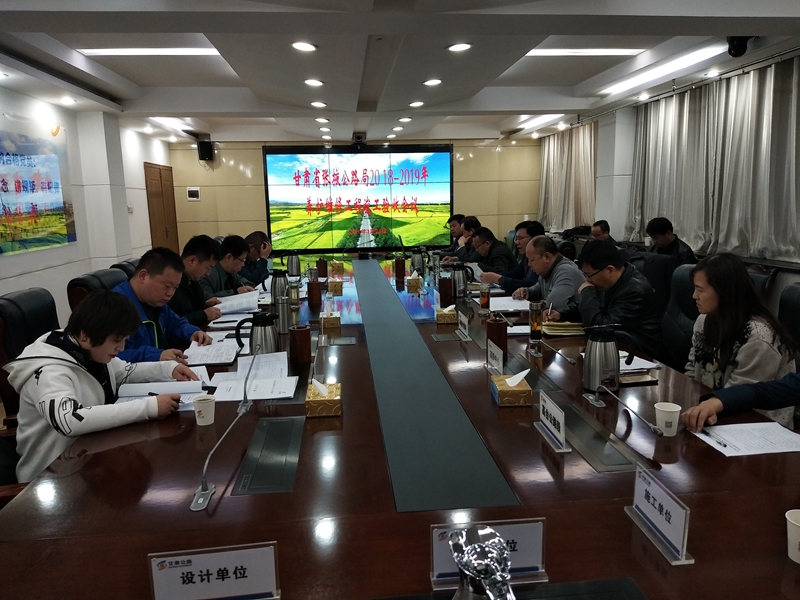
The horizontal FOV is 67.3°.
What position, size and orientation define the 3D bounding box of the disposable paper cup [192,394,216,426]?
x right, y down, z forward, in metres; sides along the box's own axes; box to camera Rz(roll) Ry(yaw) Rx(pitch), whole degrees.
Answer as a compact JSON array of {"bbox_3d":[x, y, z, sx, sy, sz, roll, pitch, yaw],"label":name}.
[{"bbox_3d":[-0.630,0.359,1.942,0.071,0.085,0.071,-2,9,-5],"label":"disposable paper cup"}]

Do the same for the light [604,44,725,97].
[{"bbox_3d":[2.237,-2.004,5.331,0.190,0.060,2.000,-2,9,-5],"label":"light"}]

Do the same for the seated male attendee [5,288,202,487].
[{"bbox_3d":[-1.013,0.536,2.108,0.680,1.170,0.550,0,9,5],"label":"seated male attendee"}]

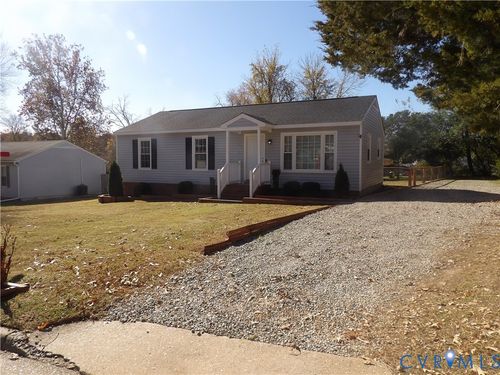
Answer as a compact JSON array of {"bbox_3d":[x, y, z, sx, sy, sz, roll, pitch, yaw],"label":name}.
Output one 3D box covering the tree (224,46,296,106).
[{"bbox_3d":[1.082,-7.605,36.505,7.680,14.067,7.680,0,5,0],"label":"tree"}]

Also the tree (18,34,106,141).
[{"bbox_3d":[-18.341,-7.406,34.515,7.814,15.160,7.814,0,5,0],"label":"tree"}]

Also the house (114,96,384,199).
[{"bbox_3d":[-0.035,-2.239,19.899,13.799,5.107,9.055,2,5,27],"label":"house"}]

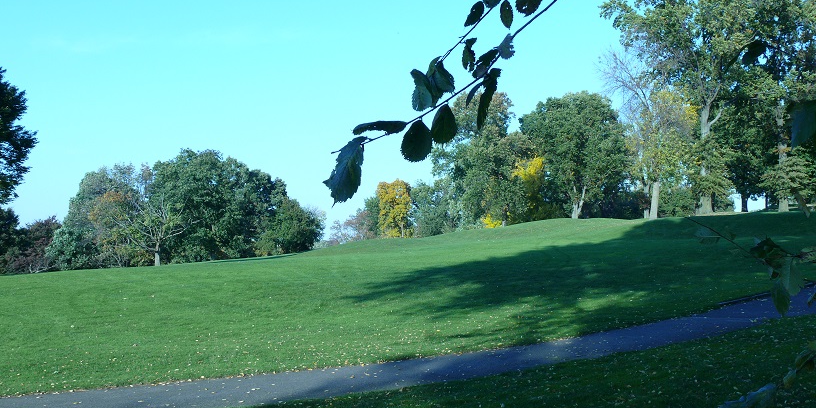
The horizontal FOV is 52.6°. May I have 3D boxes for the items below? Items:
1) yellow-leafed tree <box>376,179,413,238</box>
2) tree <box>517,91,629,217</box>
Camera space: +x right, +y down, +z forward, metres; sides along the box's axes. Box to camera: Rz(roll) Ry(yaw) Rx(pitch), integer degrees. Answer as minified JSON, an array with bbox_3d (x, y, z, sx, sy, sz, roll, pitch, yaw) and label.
[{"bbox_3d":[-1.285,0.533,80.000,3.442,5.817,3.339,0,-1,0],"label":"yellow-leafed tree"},{"bbox_3d":[12.511,-3.663,62.000,7.965,9.656,7.726,0,-1,0],"label":"tree"}]

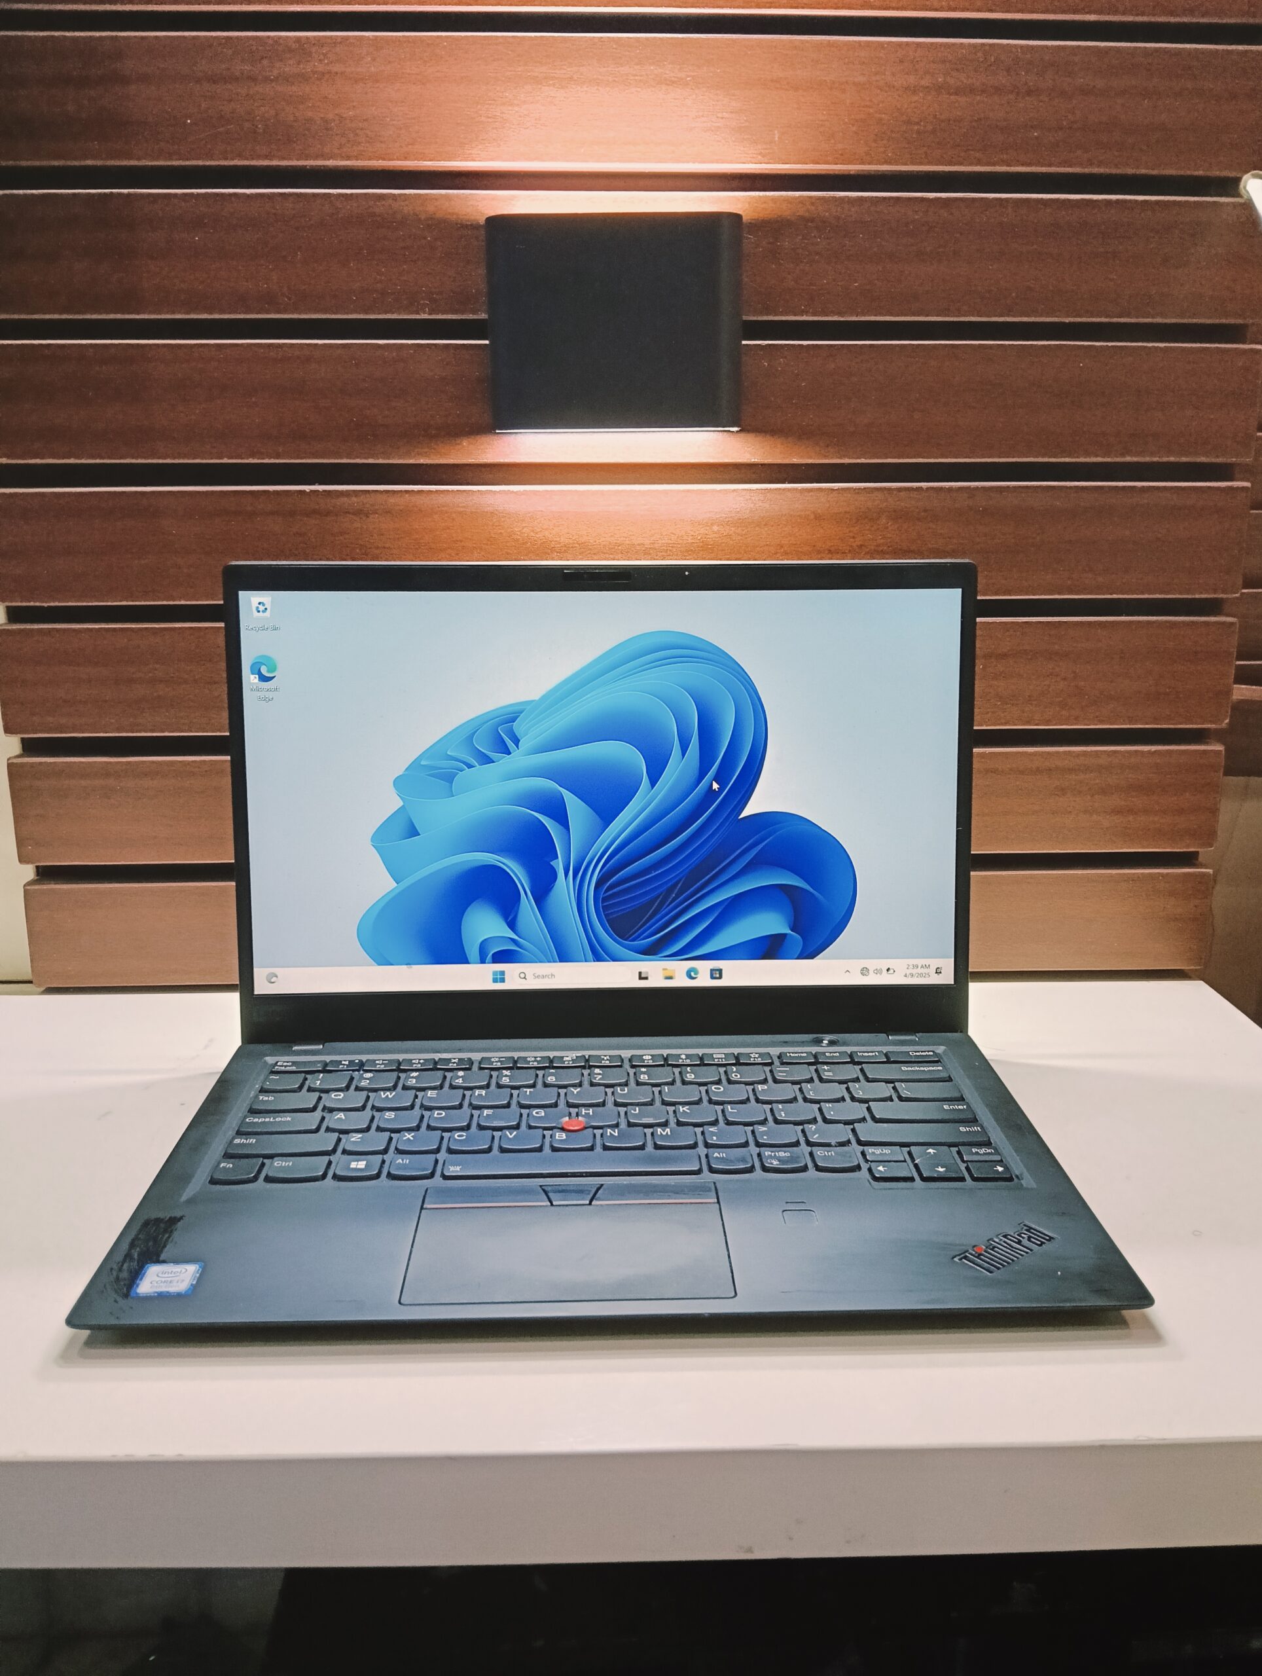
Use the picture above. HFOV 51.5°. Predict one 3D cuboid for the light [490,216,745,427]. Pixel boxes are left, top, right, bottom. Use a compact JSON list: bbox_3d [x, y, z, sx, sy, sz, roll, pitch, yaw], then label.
[{"bbox_3d":[-0.007,-0.234,0.601,0.113,0.090,0.031,-1,13,-2],"label":"light"}]

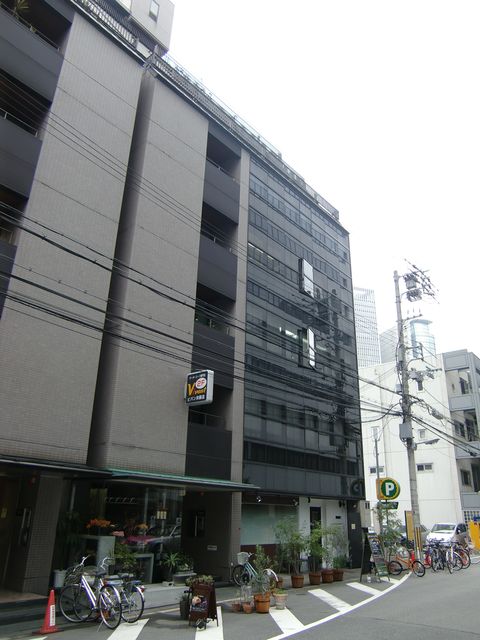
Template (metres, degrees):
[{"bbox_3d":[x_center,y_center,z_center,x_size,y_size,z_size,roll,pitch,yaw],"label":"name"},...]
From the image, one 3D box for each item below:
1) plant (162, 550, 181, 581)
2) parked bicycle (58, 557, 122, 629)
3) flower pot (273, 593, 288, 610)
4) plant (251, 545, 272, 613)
[{"bbox_3d":[-1.867,6.710,14.164,0.460,0.750,0.460,2,-22,1],"label":"plant"},{"bbox_3d":[-2.768,5.220,9.856,1.800,1.070,0.580,-17,-28,38],"label":"parked bicycle"},{"bbox_3d":[0.880,6.118,11.255,0.320,0.300,0.320,2,-22,1],"label":"flower pot"},{"bbox_3d":[0.497,5.581,11.185,0.460,1.260,0.460,2,-22,1],"label":"plant"}]

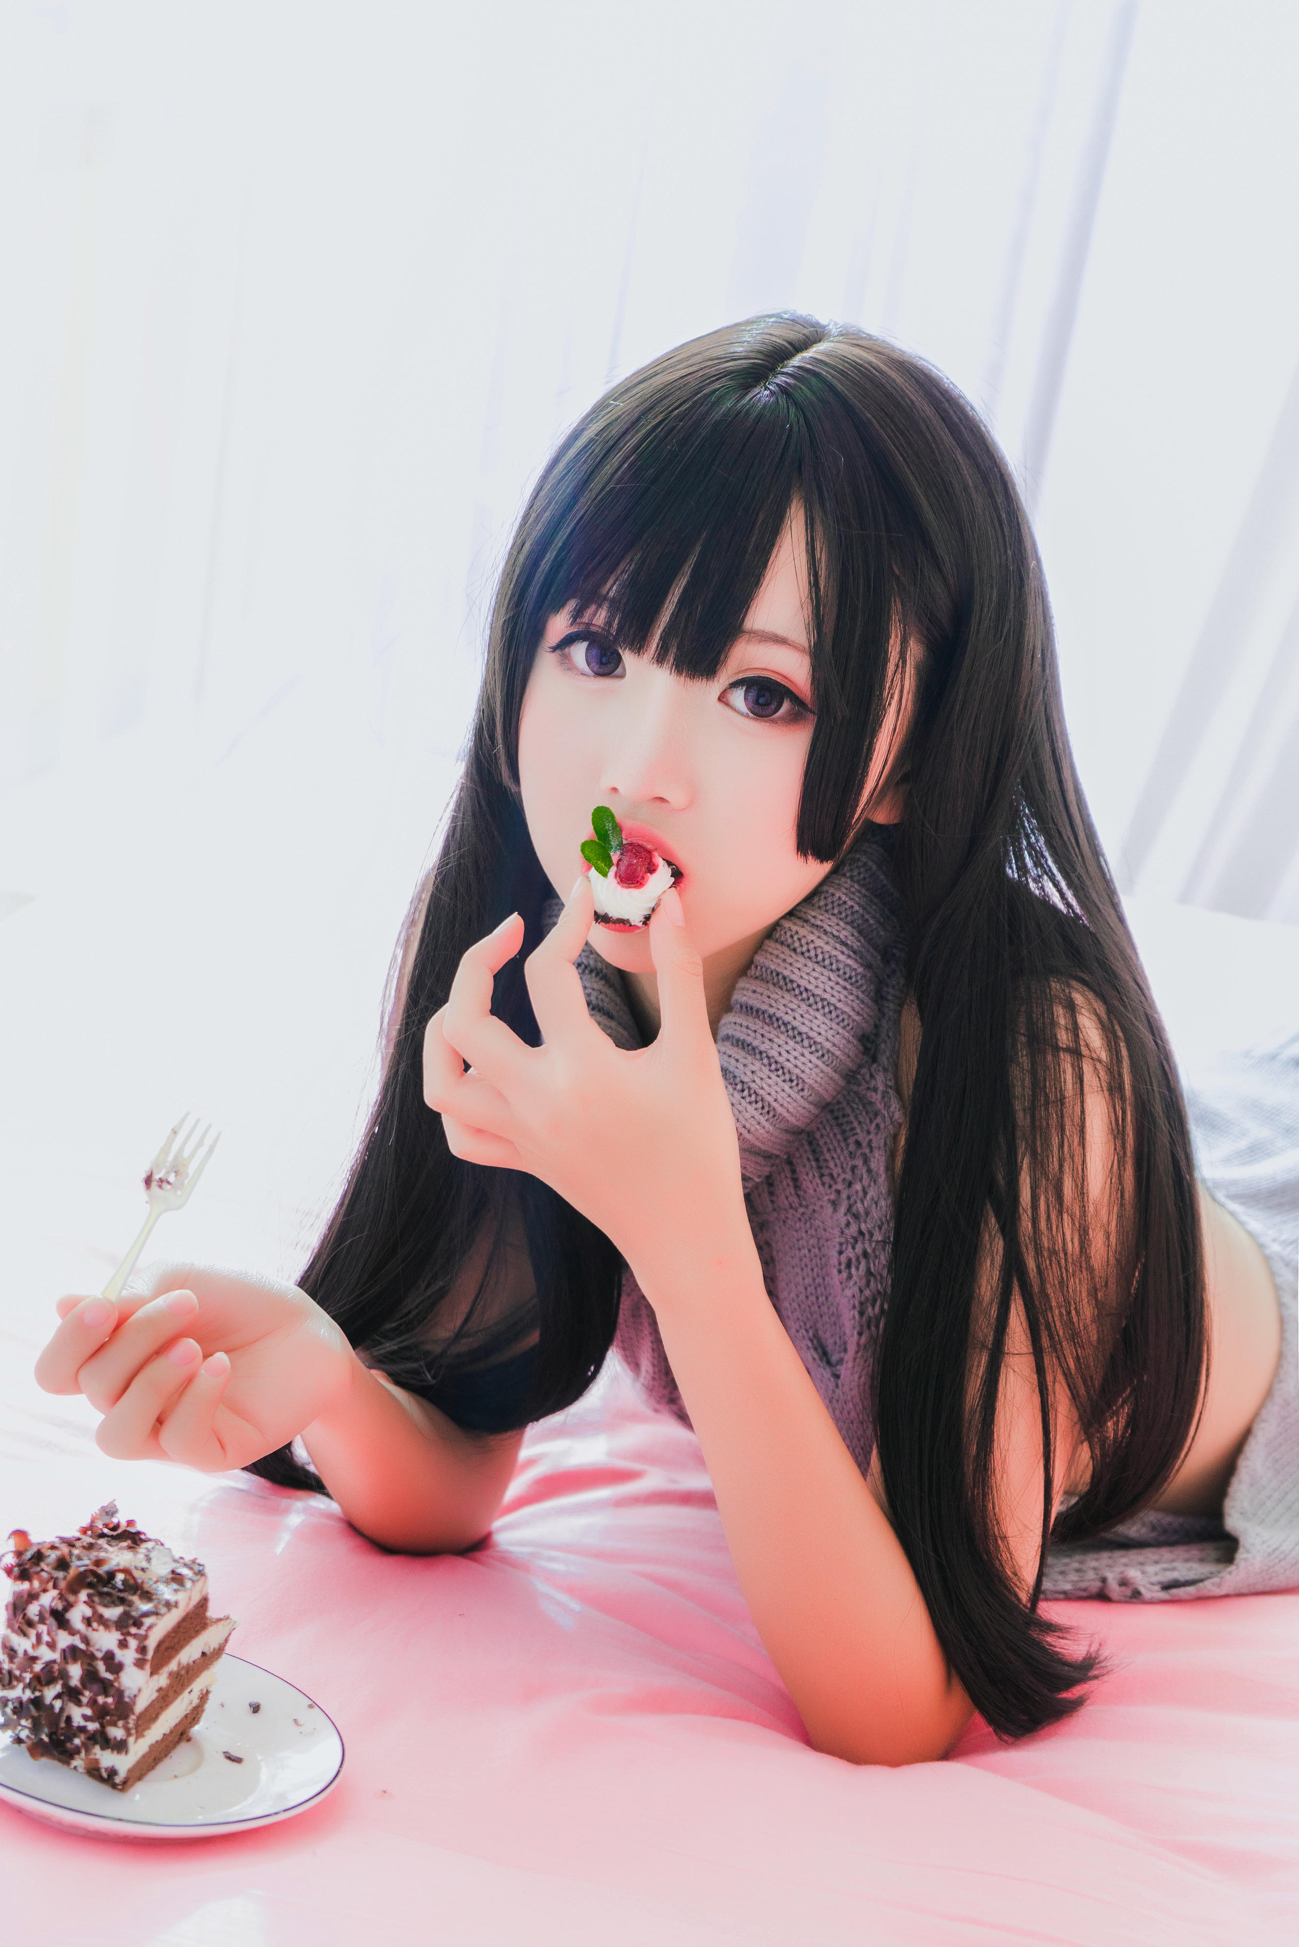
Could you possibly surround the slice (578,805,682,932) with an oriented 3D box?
[{"bbox_3d":[-0.007,-0.040,1.415,0.036,0.034,0.033,2,42,6],"label":"slice"}]

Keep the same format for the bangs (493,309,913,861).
[{"bbox_3d":[0.023,-0.152,1.465,0.150,0.195,0.130,17,7,15],"label":"bangs"}]

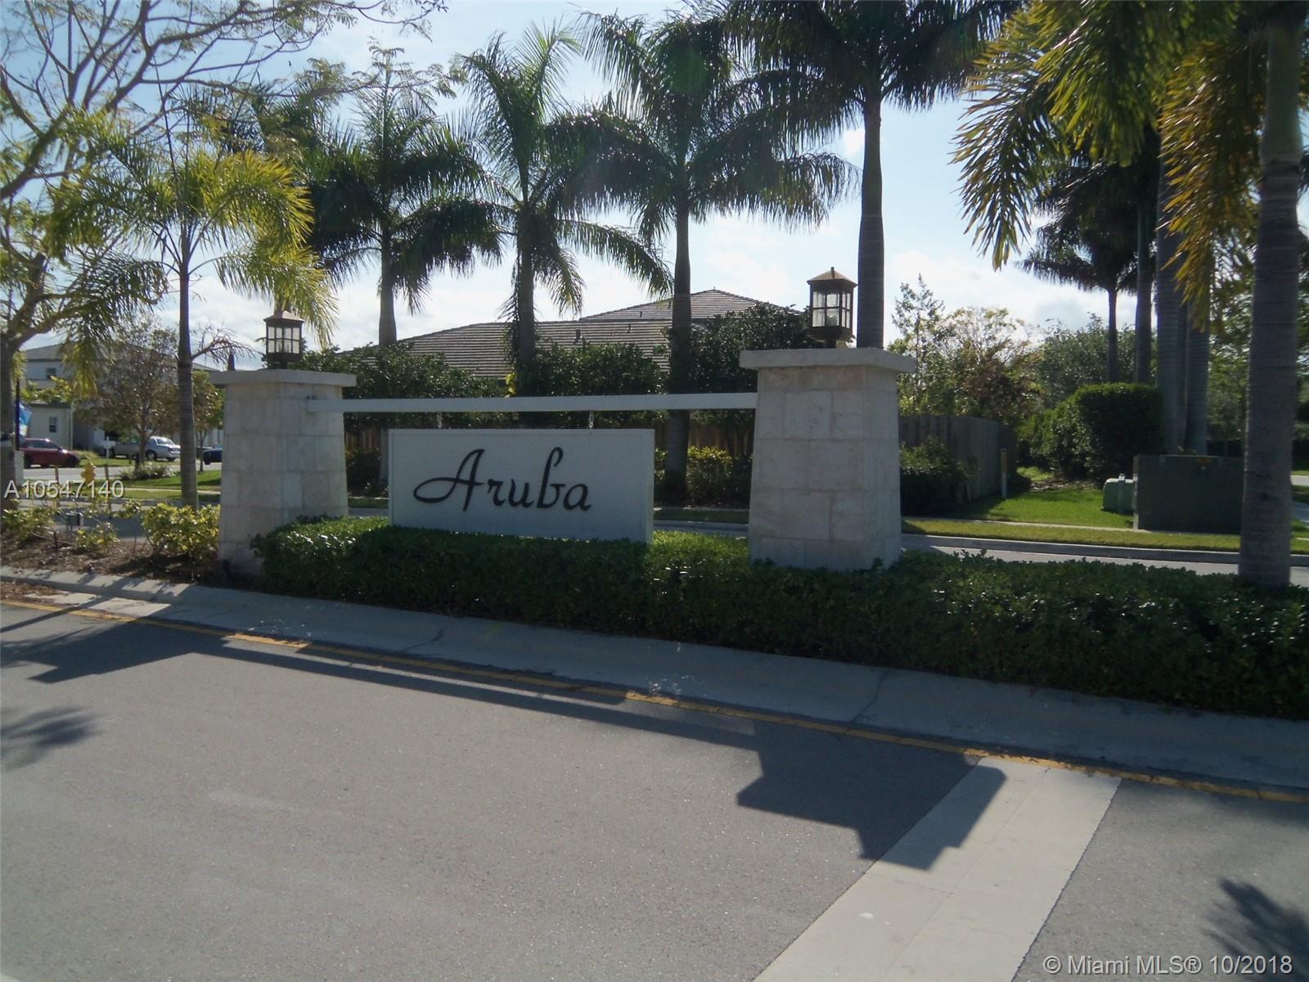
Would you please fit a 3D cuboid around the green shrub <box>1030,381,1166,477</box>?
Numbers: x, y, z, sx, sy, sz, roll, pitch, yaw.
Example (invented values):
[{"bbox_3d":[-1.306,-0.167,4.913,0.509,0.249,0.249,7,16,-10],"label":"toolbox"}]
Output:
[{"bbox_3d":[14.766,-1.951,35.241,4.300,3.285,2.600,2,3,30],"label":"green shrub"}]

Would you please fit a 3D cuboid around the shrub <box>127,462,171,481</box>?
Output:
[{"bbox_3d":[-16.449,-0.642,34.512,1.500,0.617,1.200,-1,3,-25],"label":"shrub"}]

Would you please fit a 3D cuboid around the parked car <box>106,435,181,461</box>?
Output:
[{"bbox_3d":[-30.994,-2.648,64.961,5.100,1.580,1.870,2,3,30],"label":"parked car"}]

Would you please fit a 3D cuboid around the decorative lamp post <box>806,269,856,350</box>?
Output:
[{"bbox_3d":[1.170,-1.192,7.029,0.263,0.578,0.263,2,3,30],"label":"decorative lamp post"}]

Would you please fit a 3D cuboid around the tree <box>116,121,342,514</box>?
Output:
[{"bbox_3d":[-5.056,-1.859,12.331,2.600,4.986,2.500,-1,3,-22],"label":"tree"}]

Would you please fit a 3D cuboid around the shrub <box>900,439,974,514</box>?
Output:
[{"bbox_3d":[5.581,-0.296,21.206,1.750,1.475,1.400,2,3,30],"label":"shrub"}]

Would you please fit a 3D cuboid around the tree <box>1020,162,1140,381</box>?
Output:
[{"bbox_3d":[15.402,-5.733,36.262,5.700,10.753,5.700,1,3,0],"label":"tree"}]

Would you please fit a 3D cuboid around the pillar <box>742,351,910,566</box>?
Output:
[{"bbox_3d":[1.246,-0.022,7.607,0.950,1.891,0.950,2,3,30],"label":"pillar"}]

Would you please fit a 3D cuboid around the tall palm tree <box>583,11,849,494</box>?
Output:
[{"bbox_3d":[1.058,-4.778,21.997,5.900,9.943,5.700,1,3,0],"label":"tall palm tree"}]

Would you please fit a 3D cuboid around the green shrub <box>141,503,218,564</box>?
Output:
[{"bbox_3d":[-5.096,0.448,11.433,0.900,0.620,0.800,-1,3,-24],"label":"green shrub"}]

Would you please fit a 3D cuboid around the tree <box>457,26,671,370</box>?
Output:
[{"bbox_3d":[-2.355,-5.559,26.079,5.200,11.562,5.000,0,3,-5],"label":"tree"}]

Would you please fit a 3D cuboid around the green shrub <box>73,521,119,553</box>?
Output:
[{"bbox_3d":[-6.342,0.517,12.037,0.520,0.350,0.450,-1,3,-28],"label":"green shrub"}]

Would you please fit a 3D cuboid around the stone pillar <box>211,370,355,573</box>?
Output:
[{"bbox_3d":[-3.377,-0.183,9.696,0.891,1.774,0.891,2,3,30],"label":"stone pillar"}]

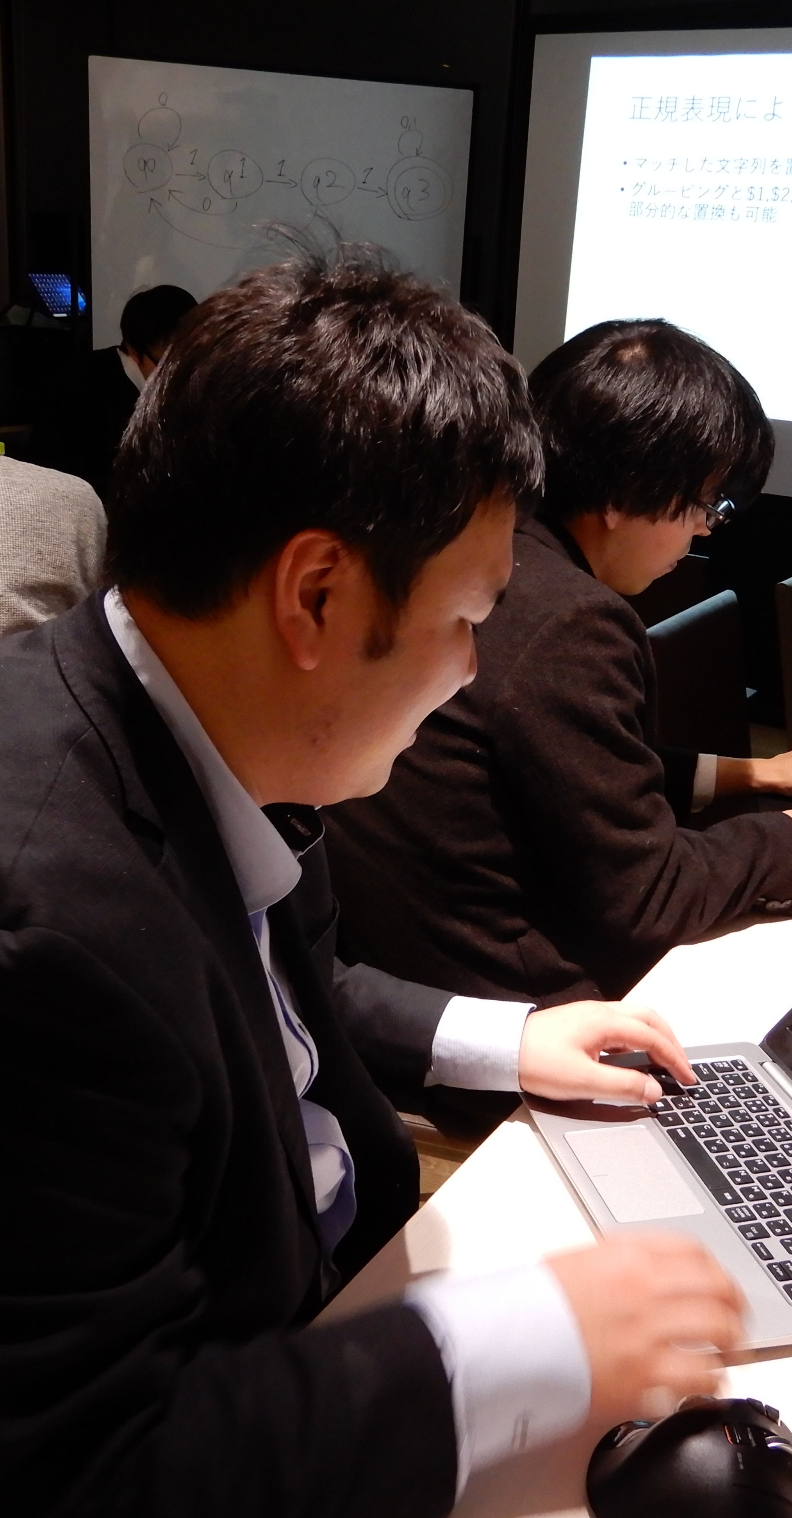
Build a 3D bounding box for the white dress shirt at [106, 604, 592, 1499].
[{"bbox_3d":[-0.110,0.243,0.880,0.430,0.670,0.510,6,21,7],"label":"white dress shirt"}]

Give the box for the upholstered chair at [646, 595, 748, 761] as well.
[{"bbox_3d":[0.658,0.192,2.304,0.540,0.805,0.430,15,24,29],"label":"upholstered chair"}]

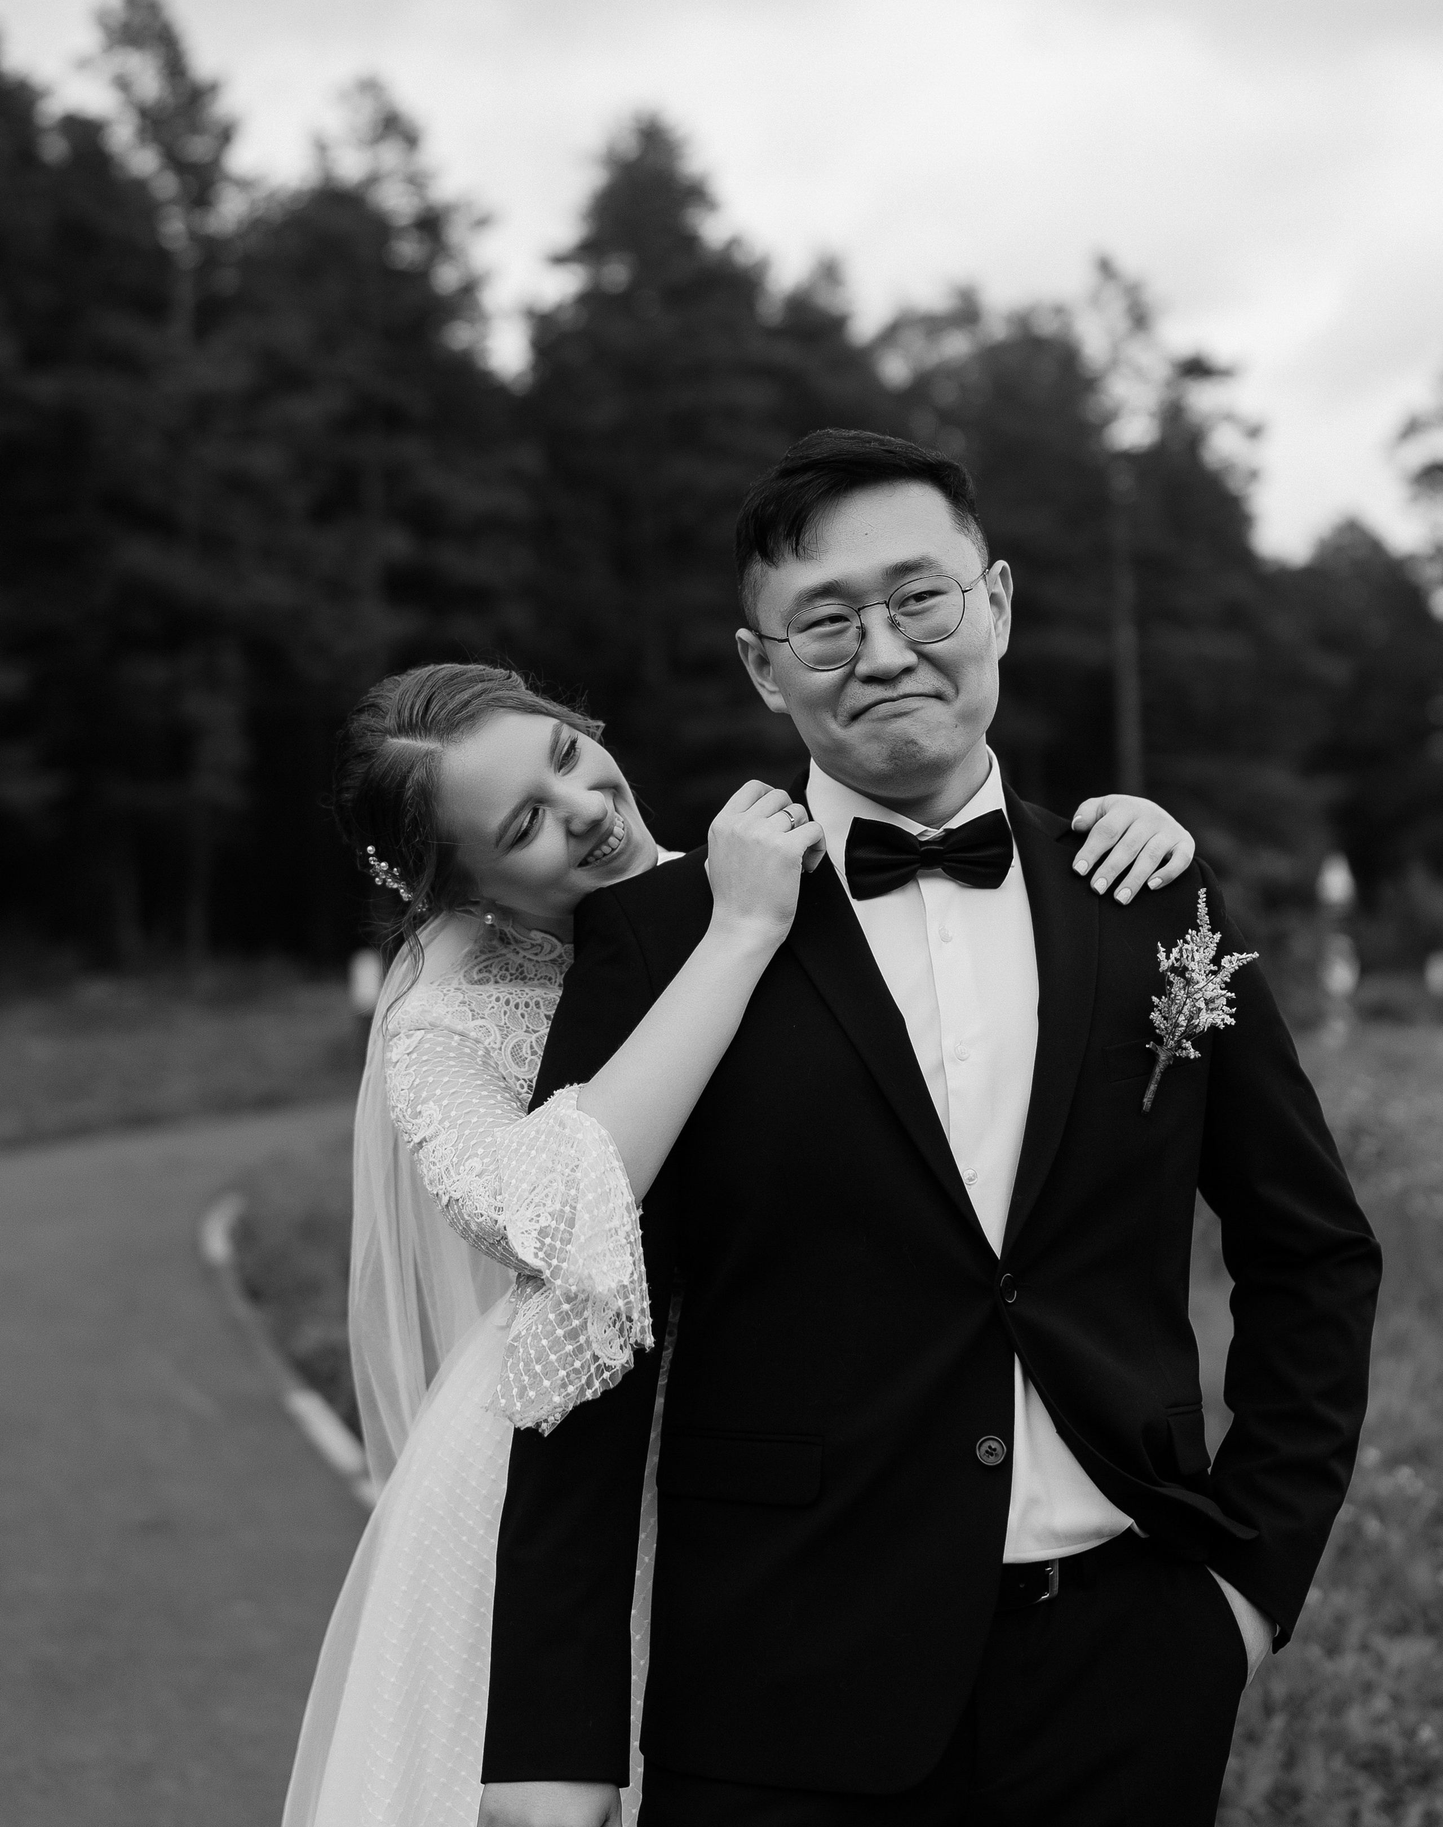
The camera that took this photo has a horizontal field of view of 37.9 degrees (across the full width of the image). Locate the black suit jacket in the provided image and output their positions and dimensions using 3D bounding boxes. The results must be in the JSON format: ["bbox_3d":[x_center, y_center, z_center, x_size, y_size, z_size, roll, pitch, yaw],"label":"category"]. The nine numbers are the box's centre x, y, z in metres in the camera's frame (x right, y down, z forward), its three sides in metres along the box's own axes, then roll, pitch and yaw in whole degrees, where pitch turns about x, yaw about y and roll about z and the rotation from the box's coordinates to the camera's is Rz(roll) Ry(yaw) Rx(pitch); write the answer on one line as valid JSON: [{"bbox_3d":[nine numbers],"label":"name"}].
[{"bbox_3d":[0.152,0.258,1.490,0.600,0.710,0.310,0,0,-12],"label":"black suit jacket"}]

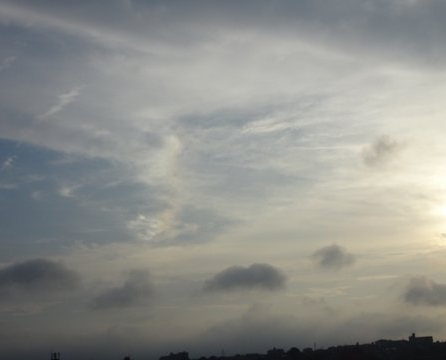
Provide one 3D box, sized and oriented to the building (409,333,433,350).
[{"bbox_3d":[191.726,157.139,754.866,23.000,17.000,14.000,-4,-14,17],"label":"building"}]

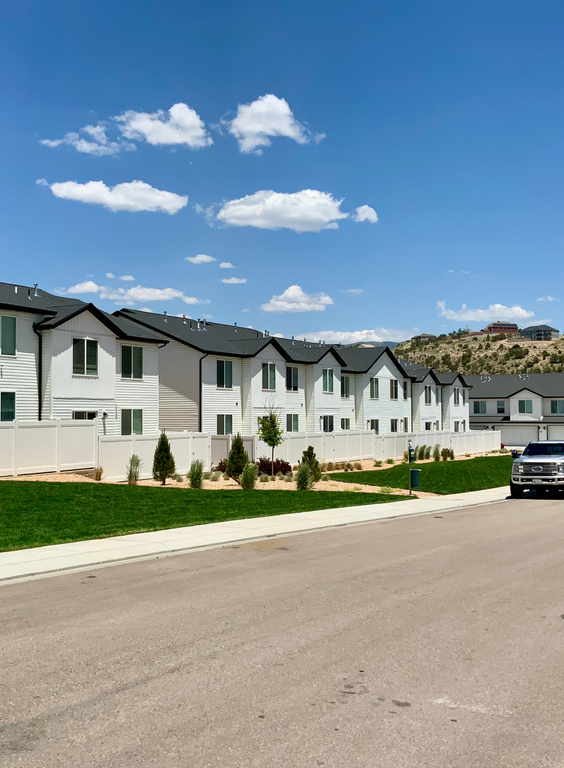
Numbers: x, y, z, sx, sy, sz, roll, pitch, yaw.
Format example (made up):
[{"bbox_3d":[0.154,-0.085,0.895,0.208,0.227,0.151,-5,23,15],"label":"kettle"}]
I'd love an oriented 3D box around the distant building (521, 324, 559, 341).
[{"bbox_3d":[156.261,-31.034,520.000,19.500,9.700,15.000,-2,-3,33],"label":"distant building"}]

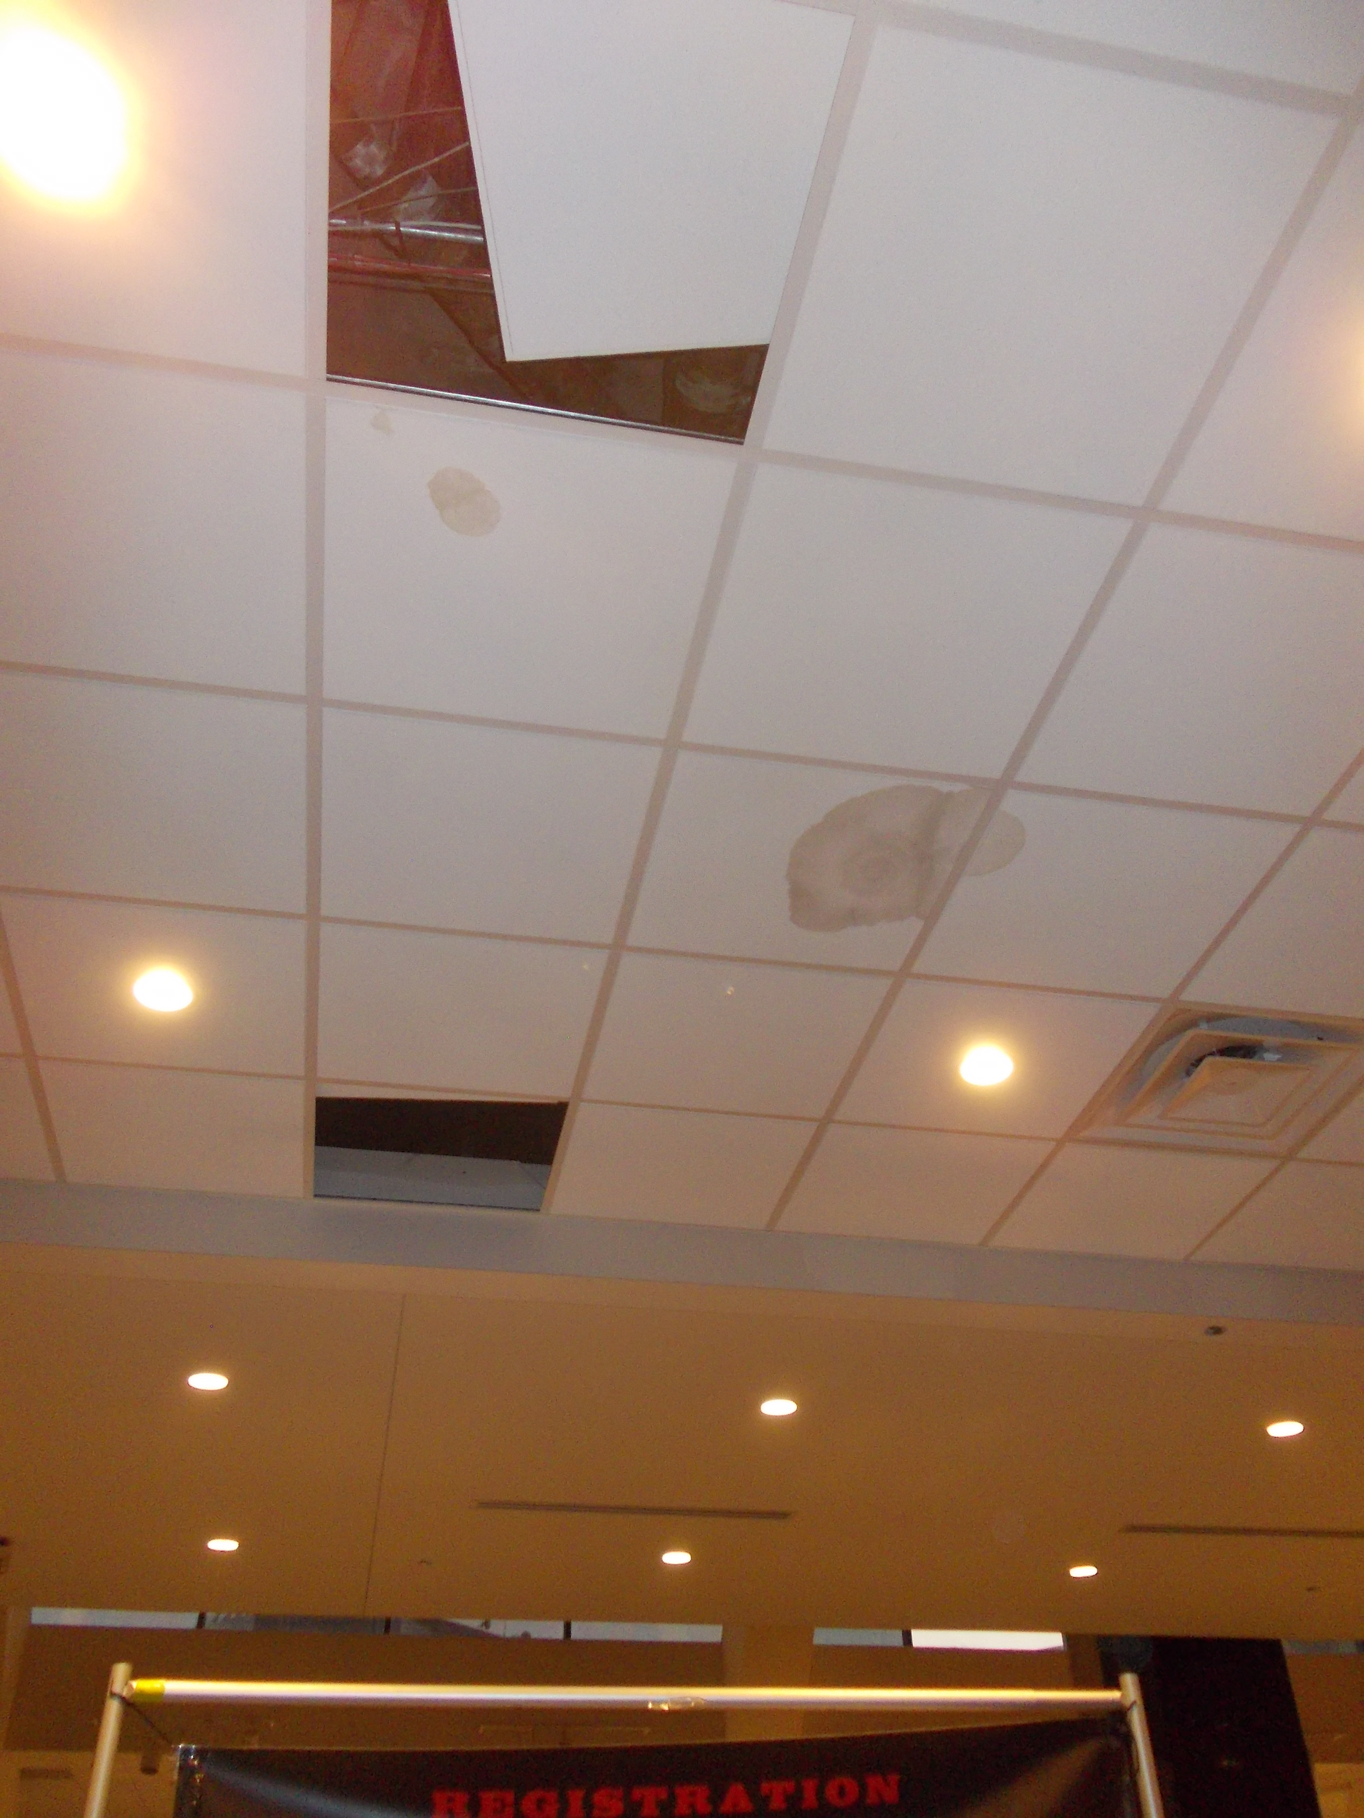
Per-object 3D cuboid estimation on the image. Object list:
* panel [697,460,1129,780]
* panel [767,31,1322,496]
[{"bbox_3d":[0.341,-0.449,2.393,0.600,0.022,0.590,6,-40,-10],"label":"panel"},{"bbox_3d":[0.455,-0.817,1.947,0.600,0.022,0.590,6,-40,-10],"label":"panel"}]

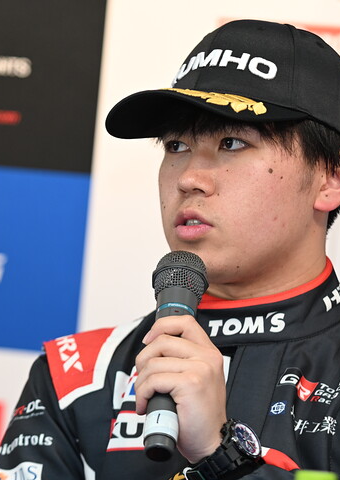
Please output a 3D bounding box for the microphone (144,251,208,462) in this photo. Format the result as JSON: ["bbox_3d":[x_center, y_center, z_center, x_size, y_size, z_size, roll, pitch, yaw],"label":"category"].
[{"bbox_3d":[0.002,0.101,3.040,0.051,0.226,0.051,7,-40,0],"label":"microphone"}]

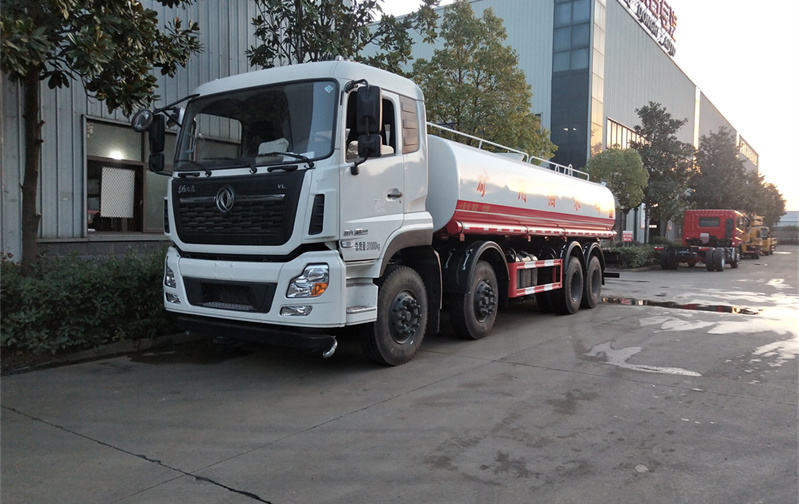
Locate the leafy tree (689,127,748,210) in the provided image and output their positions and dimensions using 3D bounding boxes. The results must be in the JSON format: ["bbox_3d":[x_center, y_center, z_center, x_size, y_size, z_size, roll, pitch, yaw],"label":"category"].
[{"bbox_3d":[25.127,-4.589,45.386,4.800,10.600,4.800,2,2,35],"label":"leafy tree"}]

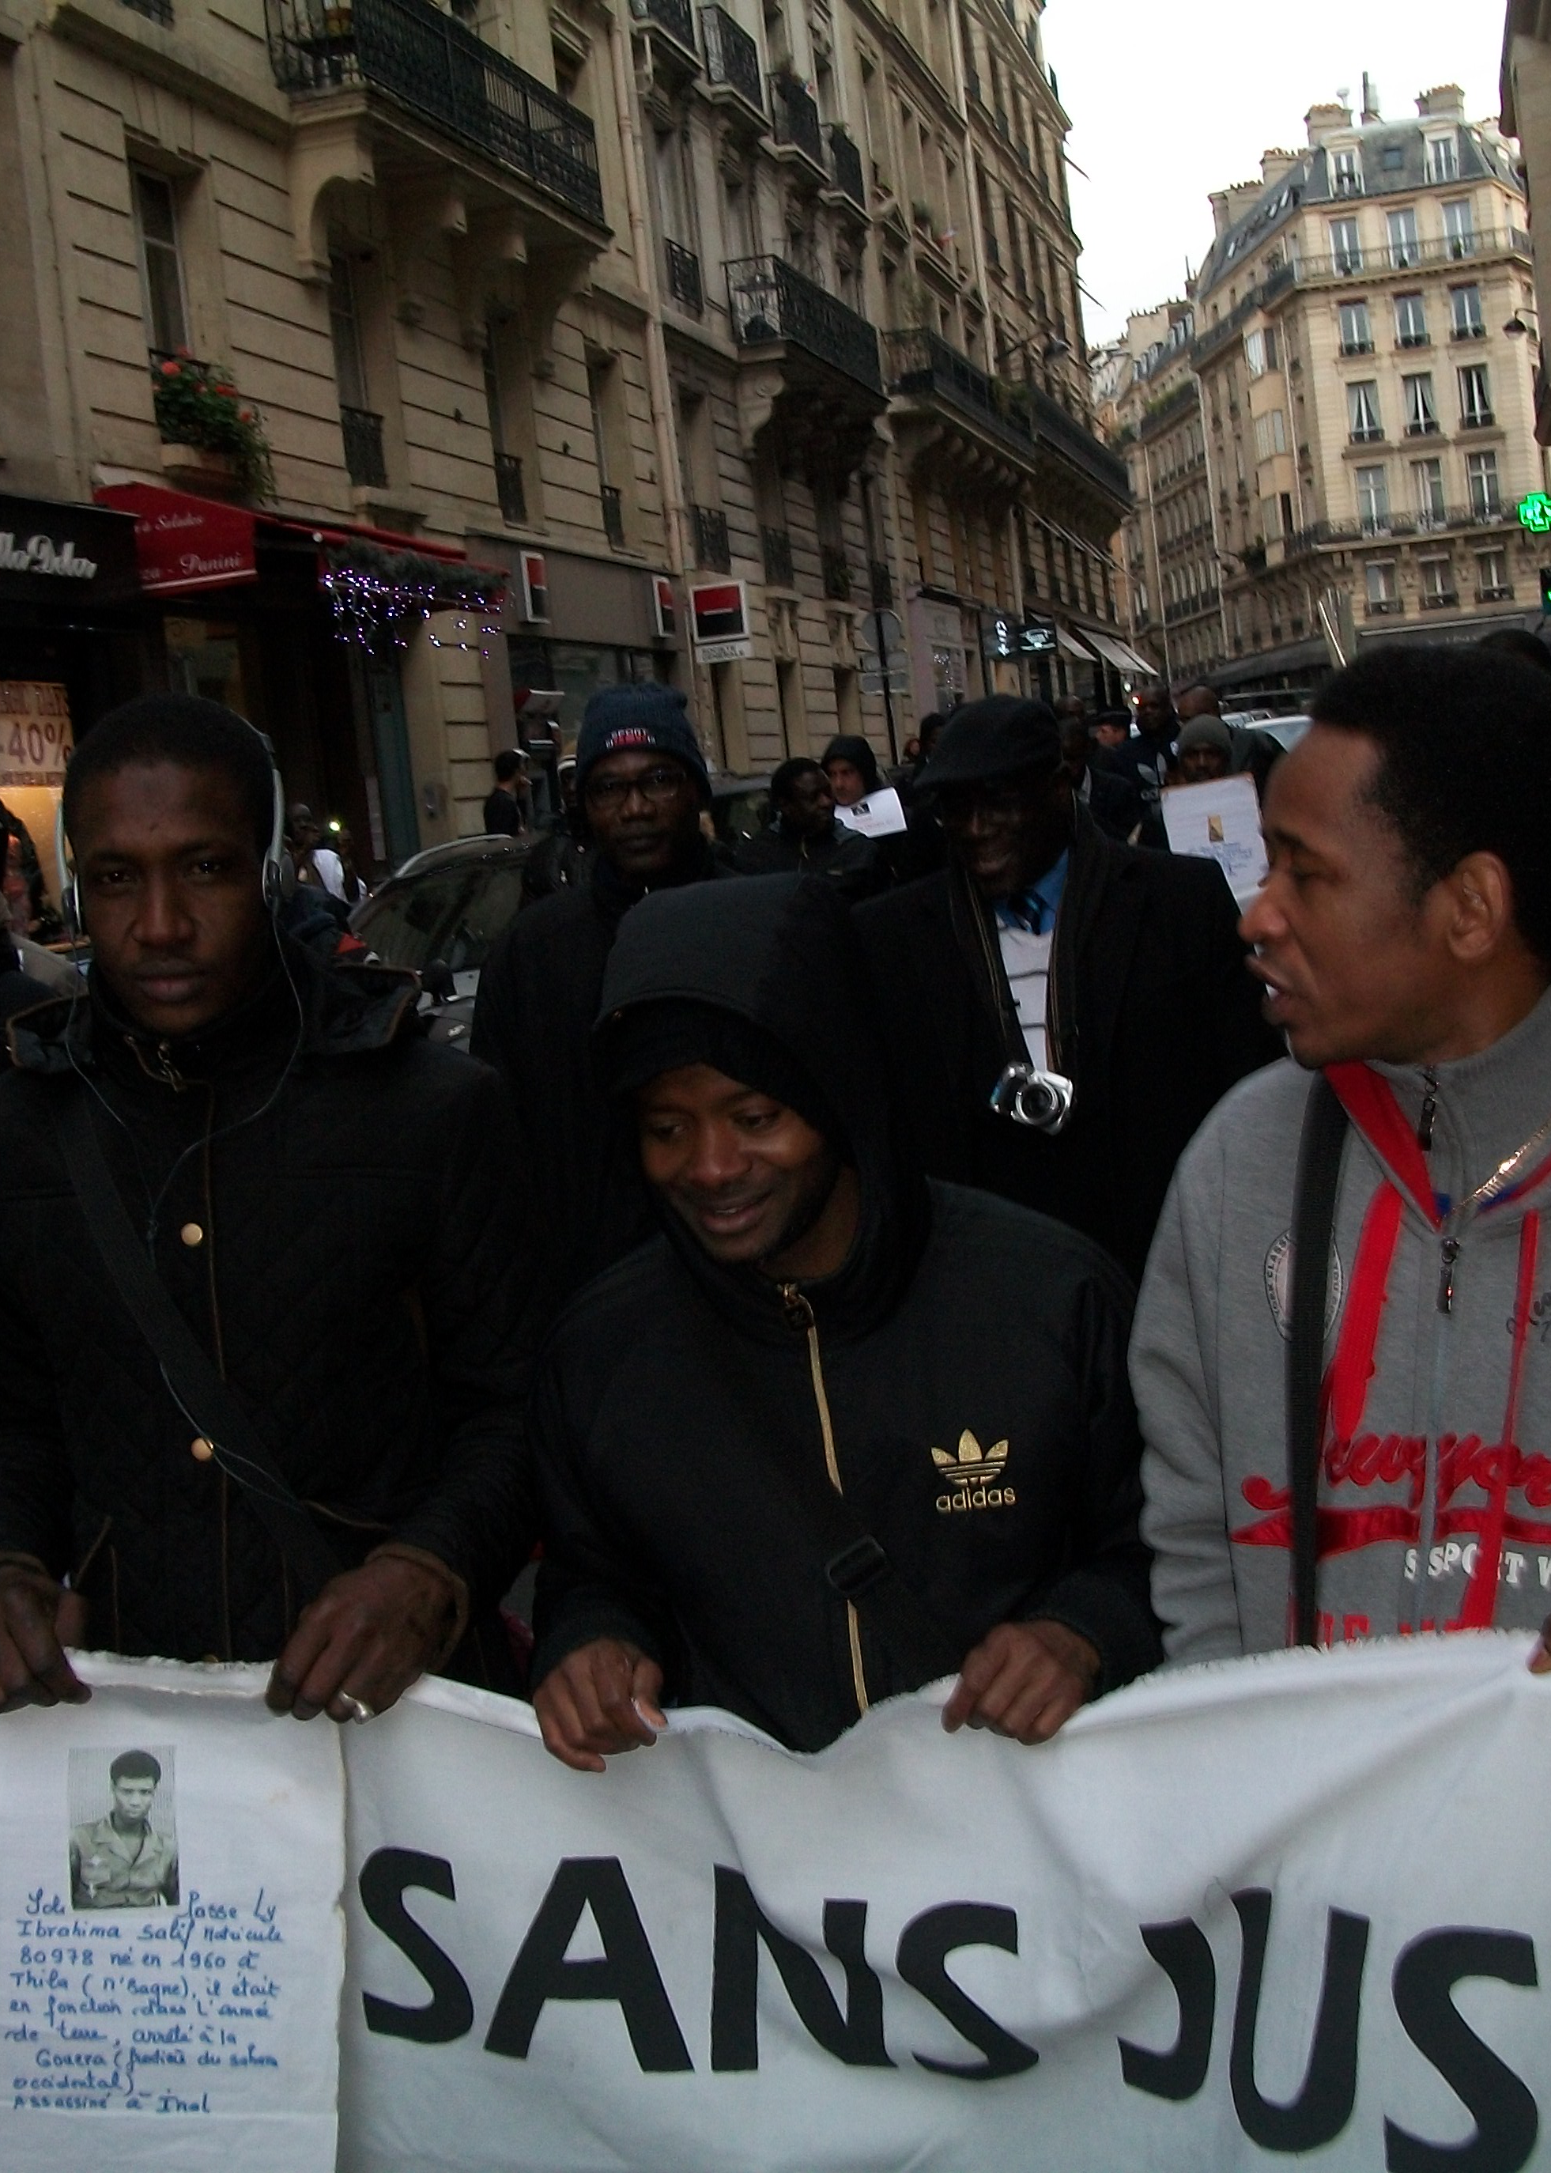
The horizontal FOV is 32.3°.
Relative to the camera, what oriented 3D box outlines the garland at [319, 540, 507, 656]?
[{"bbox_3d":[-2.405,-3.299,18.573,0.300,0.650,3.700,-5,6,14],"label":"garland"}]

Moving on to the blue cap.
[{"bbox_3d":[-0.194,-0.493,3.850,0.200,0.180,0.235,-7,6,-2],"label":"blue cap"}]

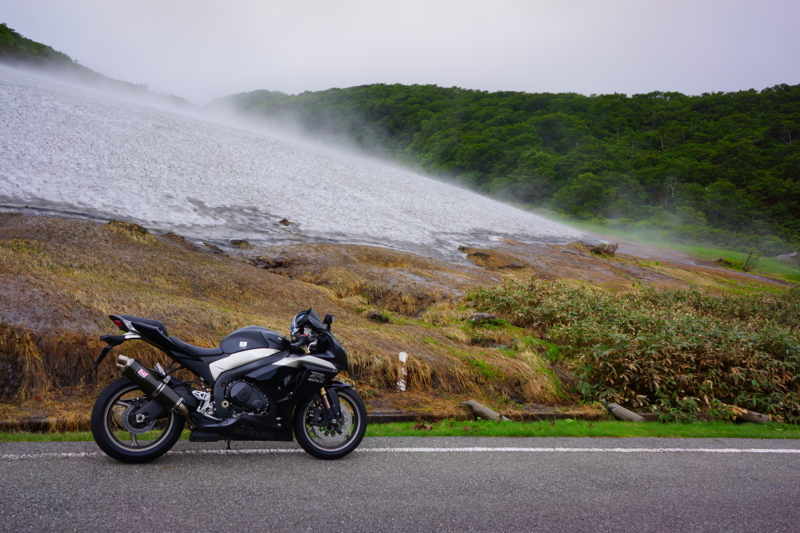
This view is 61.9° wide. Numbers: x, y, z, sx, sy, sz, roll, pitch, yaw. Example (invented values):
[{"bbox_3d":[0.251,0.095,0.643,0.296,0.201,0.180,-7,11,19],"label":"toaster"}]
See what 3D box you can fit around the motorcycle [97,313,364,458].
[{"bbox_3d":[-1.214,0.892,5.075,2.040,1.140,0.740,5,-7,-18],"label":"motorcycle"}]

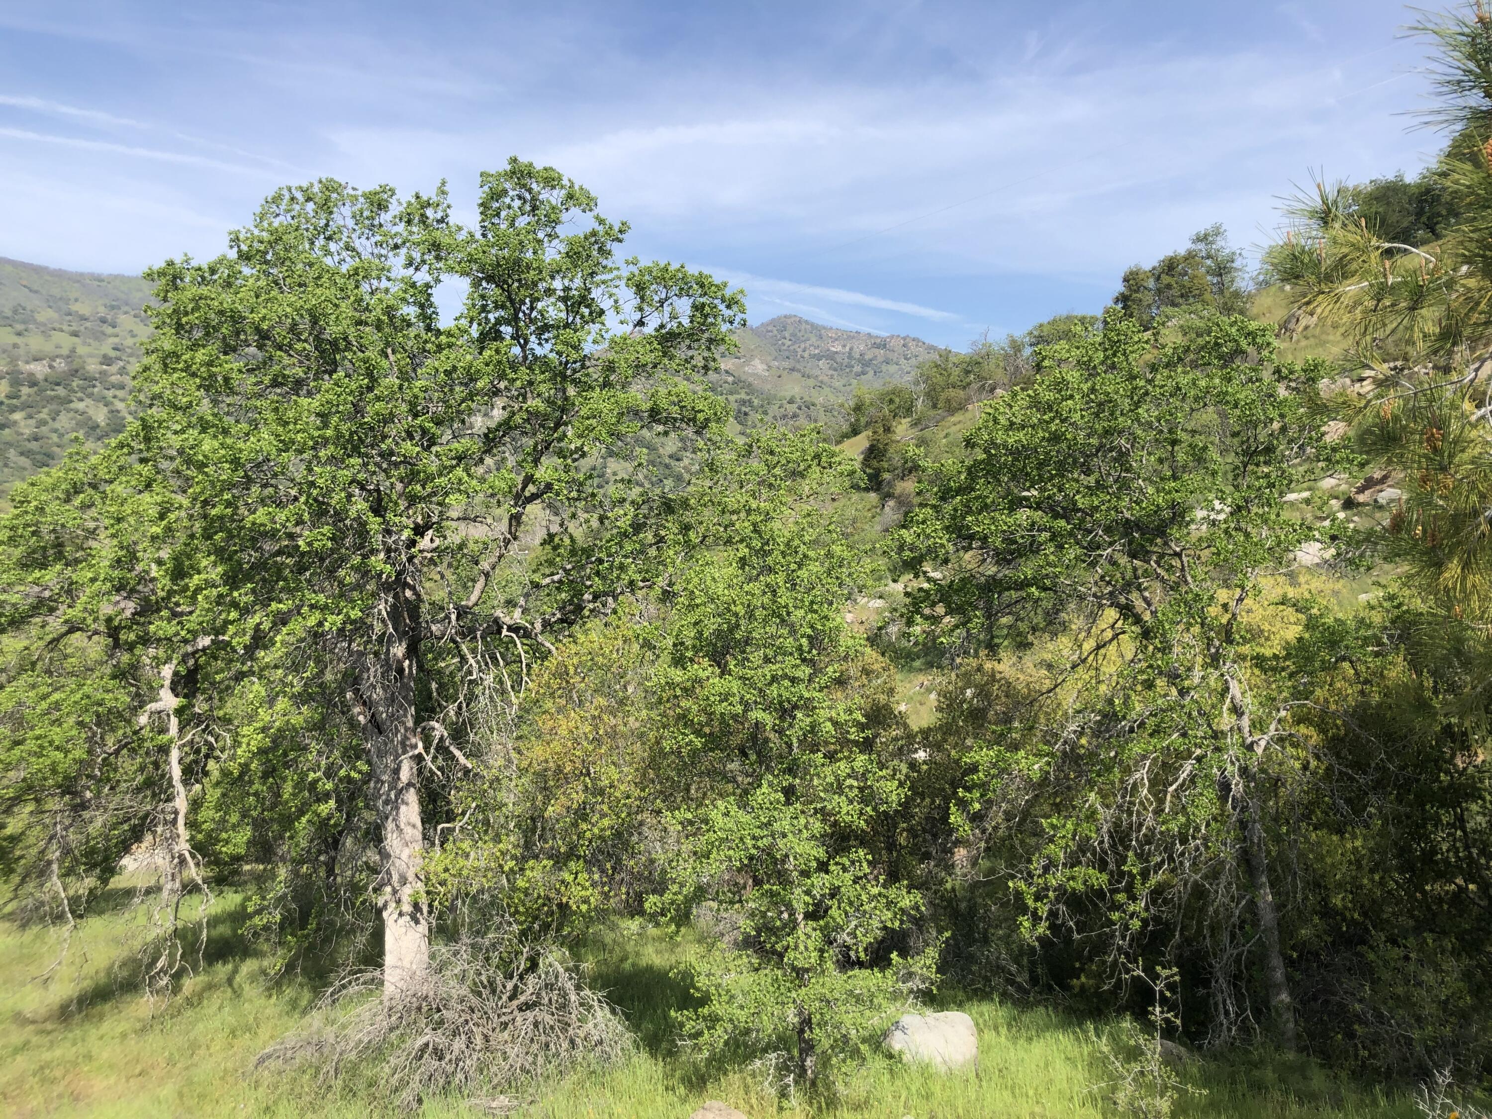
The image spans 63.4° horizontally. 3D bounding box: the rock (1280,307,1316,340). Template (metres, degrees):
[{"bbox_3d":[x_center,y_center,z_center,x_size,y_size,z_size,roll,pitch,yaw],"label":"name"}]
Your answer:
[{"bbox_3d":[26.067,-11.203,57.000,1.800,1.450,1.500,0,0,0],"label":"rock"}]

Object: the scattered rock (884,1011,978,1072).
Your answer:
[{"bbox_3d":[2.104,5.484,13.700,1.070,0.680,0.850,0,0,0],"label":"scattered rock"}]

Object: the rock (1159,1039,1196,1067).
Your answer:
[{"bbox_3d":[4.960,5.699,13.900,0.450,0.320,0.400,0,0,0],"label":"rock"}]

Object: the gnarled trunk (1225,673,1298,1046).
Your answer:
[{"bbox_3d":[6.091,3.577,14.300,0.860,4.500,0.620,0,0,0],"label":"gnarled trunk"}]

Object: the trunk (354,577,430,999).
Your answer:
[{"bbox_3d":[-4.551,2.934,15.500,0.960,5.400,0.800,0,0,0],"label":"trunk"}]

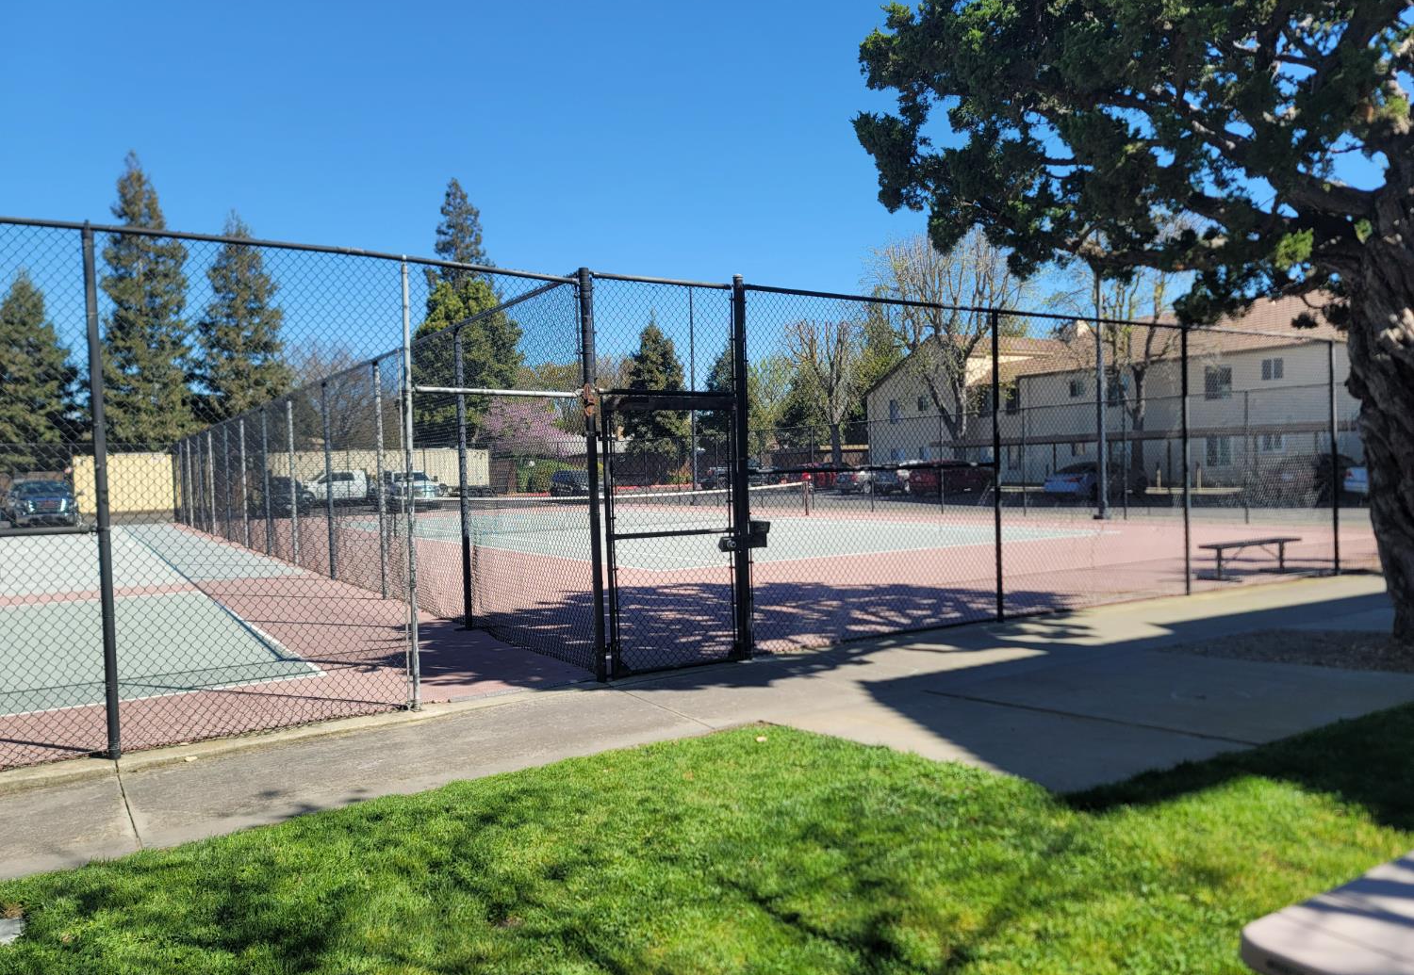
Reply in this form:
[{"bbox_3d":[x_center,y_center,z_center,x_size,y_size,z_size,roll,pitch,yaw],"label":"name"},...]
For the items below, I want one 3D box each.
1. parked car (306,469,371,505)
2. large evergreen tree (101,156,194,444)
[{"bbox_3d":[-21.161,0.133,56.302,5.000,1.930,1.950,-2,1,-32],"label":"parked car"},{"bbox_3d":[-38.069,-10.781,68.805,5.900,24.000,5.900,-2,1,-32],"label":"large evergreen tree"}]

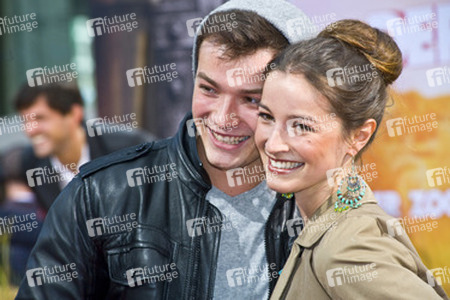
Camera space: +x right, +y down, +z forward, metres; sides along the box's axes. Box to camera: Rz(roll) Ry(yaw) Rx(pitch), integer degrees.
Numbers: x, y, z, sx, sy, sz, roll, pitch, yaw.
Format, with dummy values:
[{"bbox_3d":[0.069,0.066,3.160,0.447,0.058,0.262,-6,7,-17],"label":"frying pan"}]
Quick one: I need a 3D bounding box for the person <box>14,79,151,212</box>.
[{"bbox_3d":[-0.410,0.640,7.500,0.530,1.680,0.420,1,1,37],"label":"person"}]

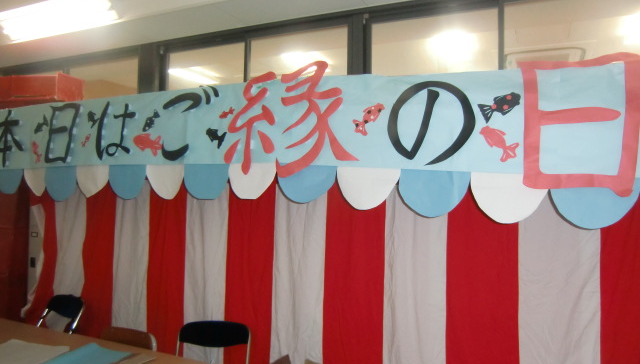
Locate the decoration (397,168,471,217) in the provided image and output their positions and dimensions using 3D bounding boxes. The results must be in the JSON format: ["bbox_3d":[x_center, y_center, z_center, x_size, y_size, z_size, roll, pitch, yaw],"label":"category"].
[{"bbox_3d":[0.640,0.063,2.505,0.399,0.268,0.010,0,-3,24],"label":"decoration"}]

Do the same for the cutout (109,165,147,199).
[{"bbox_3d":[-1.502,0.000,3.453,0.400,0.257,0.010,0,-3,24],"label":"cutout"}]

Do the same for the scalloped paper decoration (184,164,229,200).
[{"bbox_3d":[-0.809,0.007,3.147,0.385,0.248,0.010,0,-3,24],"label":"scalloped paper decoration"}]

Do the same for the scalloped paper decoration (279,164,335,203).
[{"bbox_3d":[-0.085,0.014,2.827,0.400,0.239,0.010,0,-3,24],"label":"scalloped paper decoration"}]

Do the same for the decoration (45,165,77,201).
[{"bbox_3d":[-2.203,0.008,3.763,0.400,0.297,0.010,0,-3,24],"label":"decoration"}]

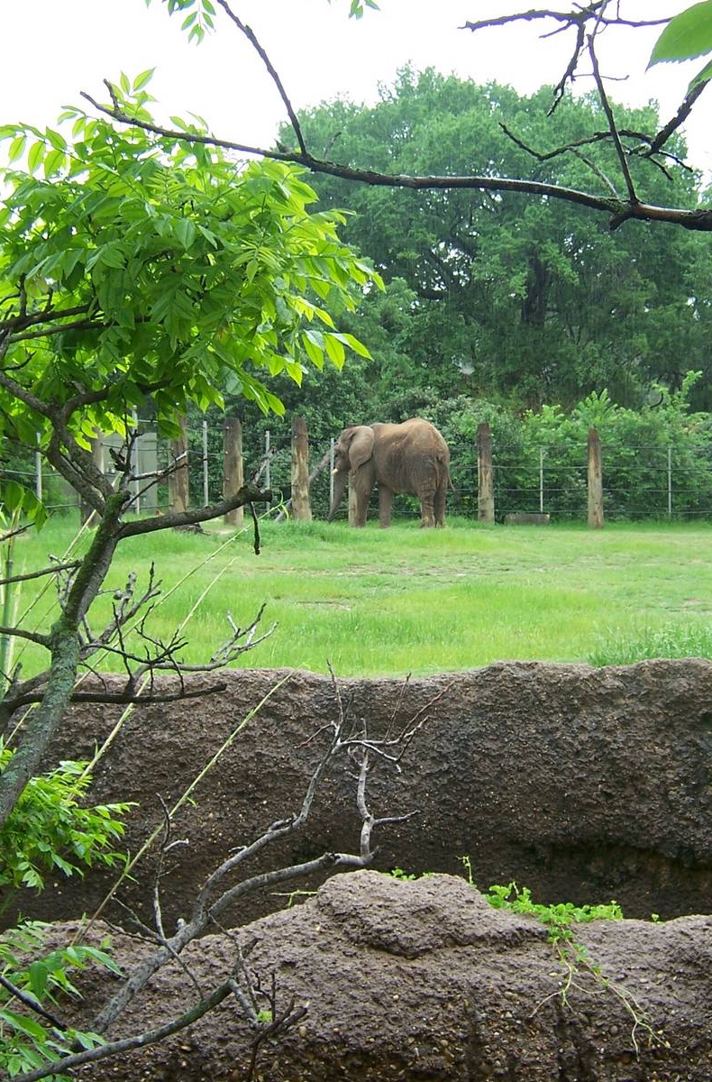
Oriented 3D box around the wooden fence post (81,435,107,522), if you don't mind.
[{"bbox_3d":[-4.668,-1.265,24.500,0.390,2.030,0.390,0,2,0],"label":"wooden fence post"}]

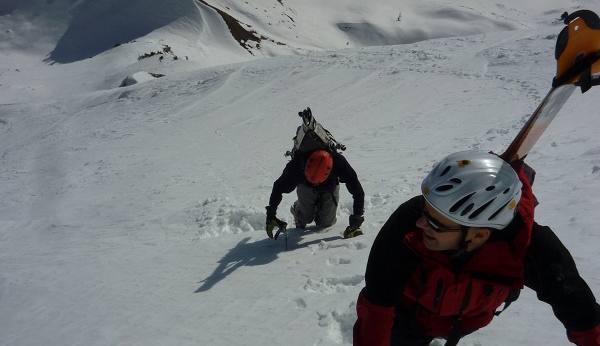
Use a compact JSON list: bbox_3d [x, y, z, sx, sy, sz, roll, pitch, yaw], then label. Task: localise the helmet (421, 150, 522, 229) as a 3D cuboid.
[{"bbox_3d":[0.479,0.037,1.850,0.285,0.180,0.225,7,28,-20],"label":"helmet"}]

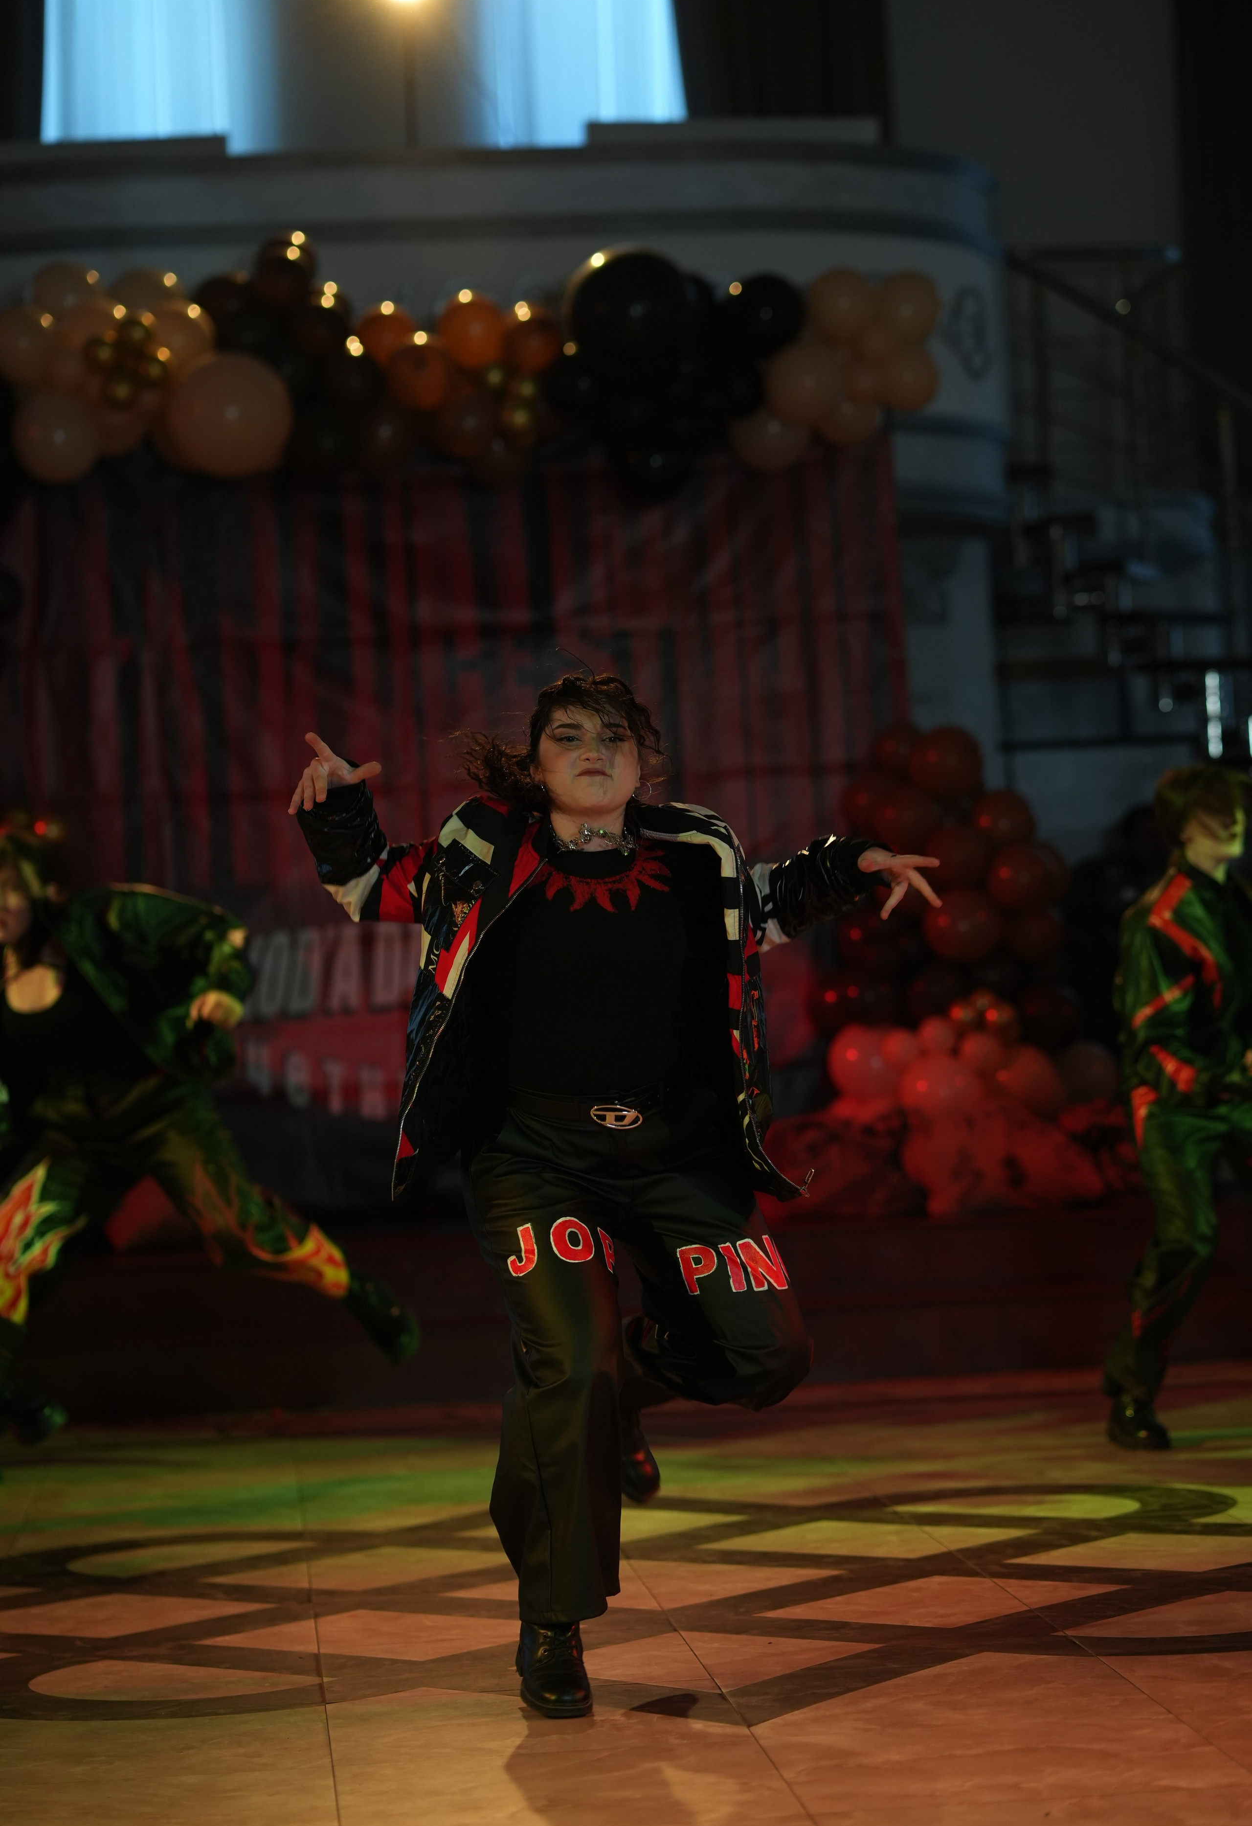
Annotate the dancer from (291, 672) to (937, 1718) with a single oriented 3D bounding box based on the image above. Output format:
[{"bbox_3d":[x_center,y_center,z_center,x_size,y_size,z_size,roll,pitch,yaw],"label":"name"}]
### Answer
[{"bbox_3d":[0.005,0.440,6.950,1.010,1.630,0.680,-2,-1,-5],"label":"dancer"}]

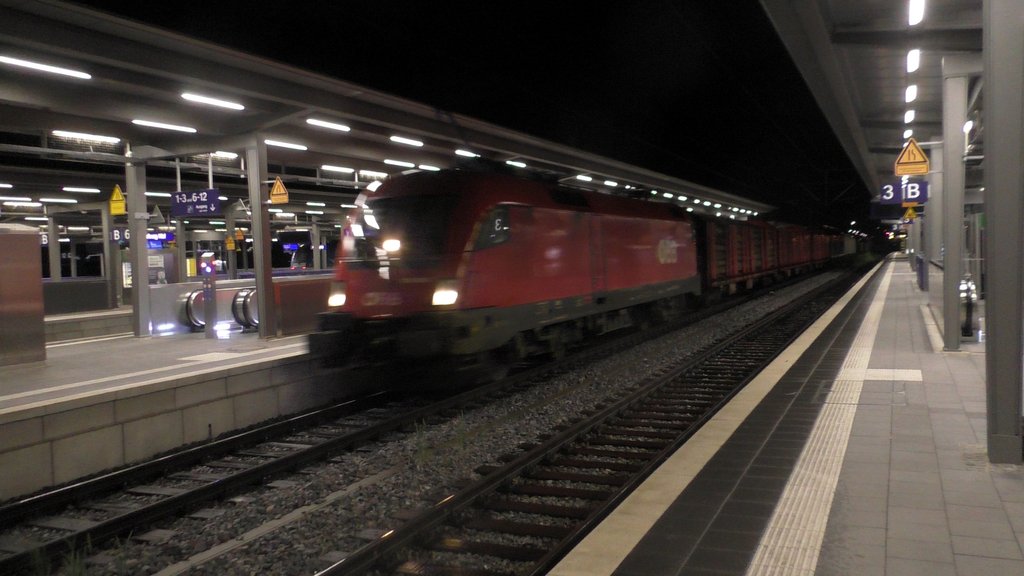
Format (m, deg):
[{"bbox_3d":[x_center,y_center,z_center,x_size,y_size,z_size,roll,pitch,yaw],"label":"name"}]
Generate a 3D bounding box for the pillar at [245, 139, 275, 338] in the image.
[{"bbox_3d":[-5.110,-1.012,16.650,0.320,4.070,0.280,-1,3,25],"label":"pillar"}]

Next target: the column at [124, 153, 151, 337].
[{"bbox_3d":[-8.345,-0.907,18.250,0.320,4.000,0.280,-1,3,25],"label":"column"}]

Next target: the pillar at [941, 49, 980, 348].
[{"bbox_3d":[6.179,-1.194,11.380,0.340,4.080,0.290,-1,3,25],"label":"pillar"}]

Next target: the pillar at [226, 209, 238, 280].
[{"bbox_3d":[-12.748,-1.617,37.100,0.320,4.000,0.290,-1,3,25],"label":"pillar"}]

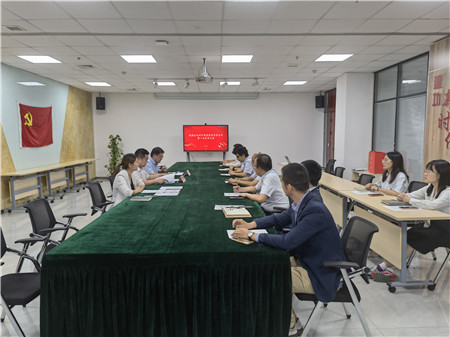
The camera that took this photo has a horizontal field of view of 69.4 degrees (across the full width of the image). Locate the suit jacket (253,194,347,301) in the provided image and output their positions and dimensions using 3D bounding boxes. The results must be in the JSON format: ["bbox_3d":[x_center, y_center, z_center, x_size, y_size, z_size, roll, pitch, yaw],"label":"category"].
[{"bbox_3d":[0.544,0.502,2.327,0.640,0.700,0.520,-1,6,-4],"label":"suit jacket"}]

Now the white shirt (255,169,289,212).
[{"bbox_3d":[0.529,0.256,3.738,0.420,0.540,0.480,-1,6,-1],"label":"white shirt"}]

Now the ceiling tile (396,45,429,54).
[{"bbox_3d":[3.247,-2.022,5.499,0.600,0.020,0.600,-1,6,-1],"label":"ceiling tile"}]

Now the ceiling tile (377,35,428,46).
[{"bbox_3d":[2.658,-1.953,4.892,0.600,0.020,0.600,-1,6,-1],"label":"ceiling tile"}]

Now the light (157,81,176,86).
[{"bbox_3d":[-1.617,-2.369,8.995,0.600,0.050,0.600,-1,6,-1],"label":"light"}]

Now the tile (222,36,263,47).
[{"bbox_3d":[0.262,-1.924,4.868,0.595,0.020,0.595,-1,6,-1],"label":"tile"}]

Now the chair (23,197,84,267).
[{"bbox_3d":[-1.537,0.747,3.124,0.580,0.840,0.580,-1,6,-7],"label":"chair"}]

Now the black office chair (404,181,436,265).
[{"bbox_3d":[2.340,0.669,4.200,0.600,0.880,0.580,-1,6,-2],"label":"black office chair"}]

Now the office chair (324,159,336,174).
[{"bbox_3d":[2.347,0.199,7.909,0.580,0.870,0.580,-1,6,-1],"label":"office chair"}]

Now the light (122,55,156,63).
[{"bbox_3d":[-1.563,-2.052,6.012,0.600,0.050,0.600,-1,6,-1],"label":"light"}]

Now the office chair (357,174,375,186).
[{"bbox_3d":[1.888,0.542,4.747,0.580,0.840,0.580,-2,6,-15],"label":"office chair"}]

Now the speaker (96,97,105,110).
[{"bbox_3d":[-4.051,-2.111,10.612,0.270,0.410,0.260,-2,6,-14],"label":"speaker"}]

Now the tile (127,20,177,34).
[{"bbox_3d":[-0.926,-1.847,4.250,0.595,0.020,0.595,-1,6,-1],"label":"tile"}]

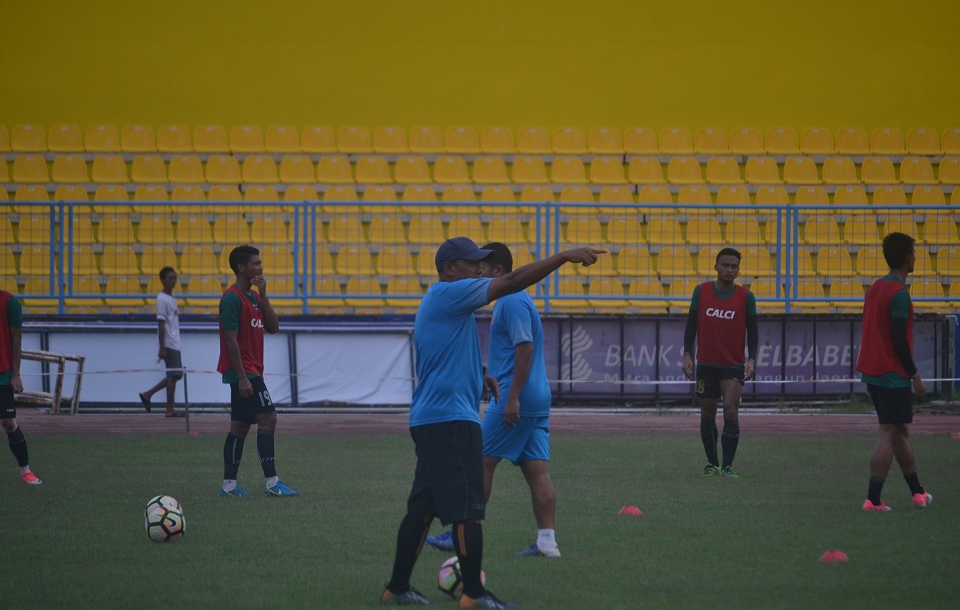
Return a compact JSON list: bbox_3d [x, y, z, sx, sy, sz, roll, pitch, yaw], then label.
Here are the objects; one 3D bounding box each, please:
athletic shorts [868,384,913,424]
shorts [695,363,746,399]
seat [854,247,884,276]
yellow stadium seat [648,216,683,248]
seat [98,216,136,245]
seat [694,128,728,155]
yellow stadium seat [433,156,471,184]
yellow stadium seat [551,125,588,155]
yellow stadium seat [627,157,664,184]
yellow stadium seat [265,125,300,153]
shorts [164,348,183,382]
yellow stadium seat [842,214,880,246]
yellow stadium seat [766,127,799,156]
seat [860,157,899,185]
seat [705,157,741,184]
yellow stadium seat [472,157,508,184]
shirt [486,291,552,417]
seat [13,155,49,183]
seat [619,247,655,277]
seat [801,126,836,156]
[{"bbox_3d":[2.606,0.560,45.600,0.280,0.380,0.350,0,0,-35],"label":"athletic shorts"},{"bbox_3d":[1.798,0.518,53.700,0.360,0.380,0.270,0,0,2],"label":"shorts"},{"bbox_3d":[4.949,-0.539,90.196,0.450,0.355,0.420,0,0,-5],"label":"seat"},{"bbox_3d":[2.251,-0.892,87.377,0.450,0.350,0.420,0,0,-4],"label":"yellow stadium seat"},{"bbox_3d":[-4.581,-0.947,90.977,0.455,0.355,0.410,0,0,-8],"label":"seat"},{"bbox_3d":[2.850,-2.016,88.642,0.440,0.345,0.420,0,0,-3],"label":"seat"},{"bbox_3d":[-0.364,-1.726,92.071,0.450,0.355,0.420,0,0,-5],"label":"yellow stadium seat"},{"bbox_3d":[1.101,-2.023,88.555,0.440,0.345,0.420,0,0,-3],"label":"yellow stadium seat"},{"bbox_3d":[2.045,-1.662,88.961,0.450,0.350,0.420,0,0,-4],"label":"yellow stadium seat"},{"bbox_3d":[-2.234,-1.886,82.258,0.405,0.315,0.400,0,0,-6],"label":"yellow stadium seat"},{"bbox_3d":[-3.203,0.622,75.300,0.220,0.360,0.310,0,0,18],"label":"shorts"},{"bbox_3d":[4.872,-0.950,91.814,0.455,0.355,0.410,0,0,-2],"label":"yellow stadium seat"},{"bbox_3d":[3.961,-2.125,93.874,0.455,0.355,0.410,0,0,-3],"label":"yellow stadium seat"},{"bbox_3d":[5.167,-1.731,93.225,0.455,0.355,0.410,0,0,-2],"label":"seat"},{"bbox_3d":[3.127,-1.723,92.350,0.450,0.355,0.420,0,0,-5],"label":"seat"},{"bbox_3d":[0.133,-1.707,91.013,0.440,0.350,0.420,0,0,-5],"label":"yellow stadium seat"},{"bbox_3d":[0.213,0.268,39.400,0.360,0.690,0.520,0,0,-5],"label":"shirt"},{"bbox_3d":[-5.517,-1.663,88.366,0.450,0.350,0.420,0,0,-4],"label":"seat"},{"bbox_3d":[1.856,-0.510,85.393,0.440,0.345,0.420,0,0,-3],"label":"seat"},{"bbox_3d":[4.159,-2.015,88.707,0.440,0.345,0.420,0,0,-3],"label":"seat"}]

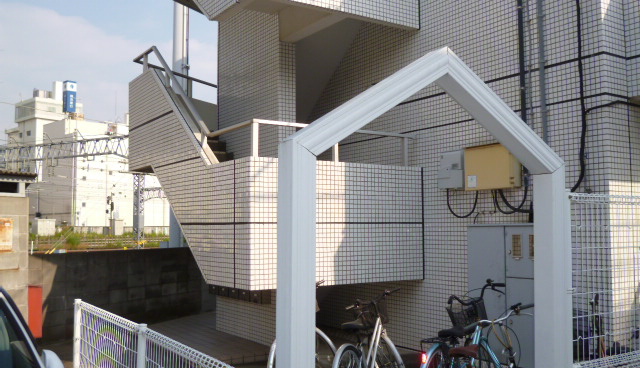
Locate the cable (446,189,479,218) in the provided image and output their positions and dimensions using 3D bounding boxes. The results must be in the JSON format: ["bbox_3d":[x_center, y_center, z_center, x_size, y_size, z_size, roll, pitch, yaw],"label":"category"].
[{"bbox_3d":[1.535,0.215,6.795,0.070,0.311,0.461,2,-5,-33],"label":"cable"}]

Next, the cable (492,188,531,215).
[{"bbox_3d":[1.910,0.174,6.234,0.100,0.247,0.468,2,-5,-33],"label":"cable"}]

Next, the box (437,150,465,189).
[{"bbox_3d":[1.483,-0.142,6.923,0.120,0.409,0.363,2,-5,-33],"label":"box"}]

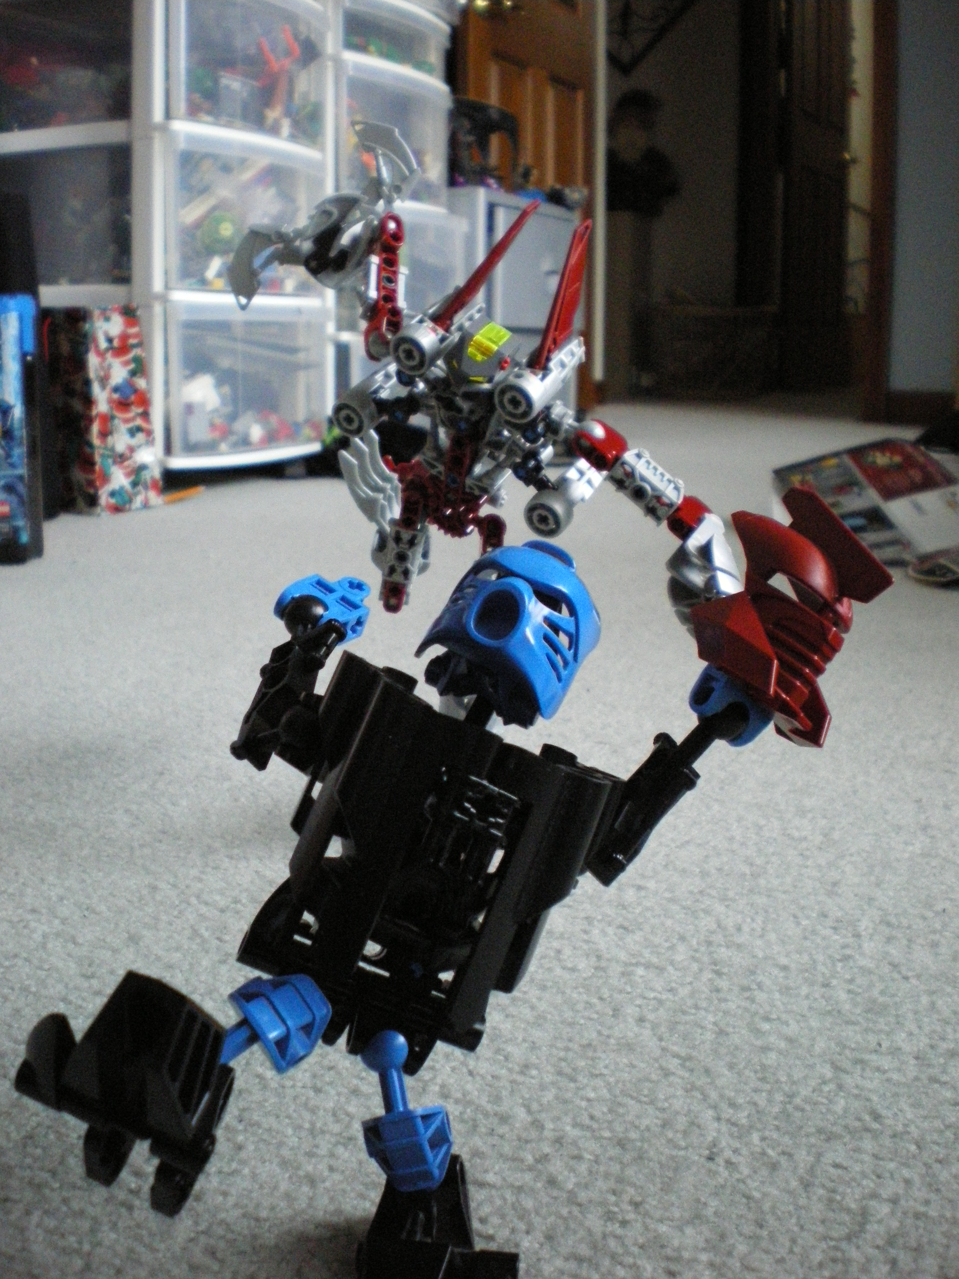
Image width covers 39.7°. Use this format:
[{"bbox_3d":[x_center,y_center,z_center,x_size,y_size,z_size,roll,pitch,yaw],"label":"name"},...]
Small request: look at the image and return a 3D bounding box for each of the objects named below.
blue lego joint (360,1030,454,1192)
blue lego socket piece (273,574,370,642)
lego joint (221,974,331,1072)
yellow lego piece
[{"bbox_3d":[-0.017,0.102,0.288,0.017,0.036,0.015,-11,-7,-18],"label":"blue lego joint"},{"bbox_3d":[-0.035,-0.006,0.301,0.017,0.009,0.025,35,41,27],"label":"blue lego socket piece"},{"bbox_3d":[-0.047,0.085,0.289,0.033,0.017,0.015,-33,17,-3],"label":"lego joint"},{"bbox_3d":[0.004,-0.116,0.520,0.010,0.009,0.017,21,60,25],"label":"yellow lego piece"}]

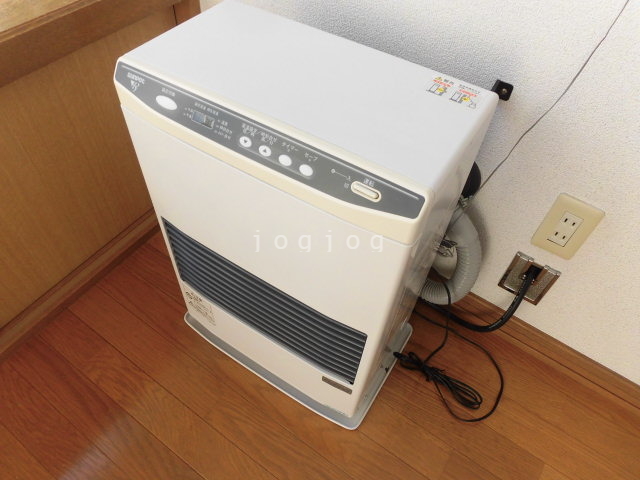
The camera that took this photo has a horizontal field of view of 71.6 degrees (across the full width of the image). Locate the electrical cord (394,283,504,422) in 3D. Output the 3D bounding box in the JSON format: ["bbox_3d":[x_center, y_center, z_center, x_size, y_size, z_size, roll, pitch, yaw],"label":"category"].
[{"bbox_3d":[0.263,0.222,0.866,0.228,0.110,0.185,29,56,19],"label":"electrical cord"}]

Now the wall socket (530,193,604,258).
[{"bbox_3d":[0.396,-0.015,0.716,0.070,0.120,0.010,29,56,19],"label":"wall socket"}]

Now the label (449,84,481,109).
[{"bbox_3d":[0.169,-0.163,0.506,0.034,0.001,0.036,27,55,18],"label":"label"}]

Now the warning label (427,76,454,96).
[{"bbox_3d":[0.139,-0.179,0.518,0.024,0.001,0.036,27,55,18],"label":"warning label"}]

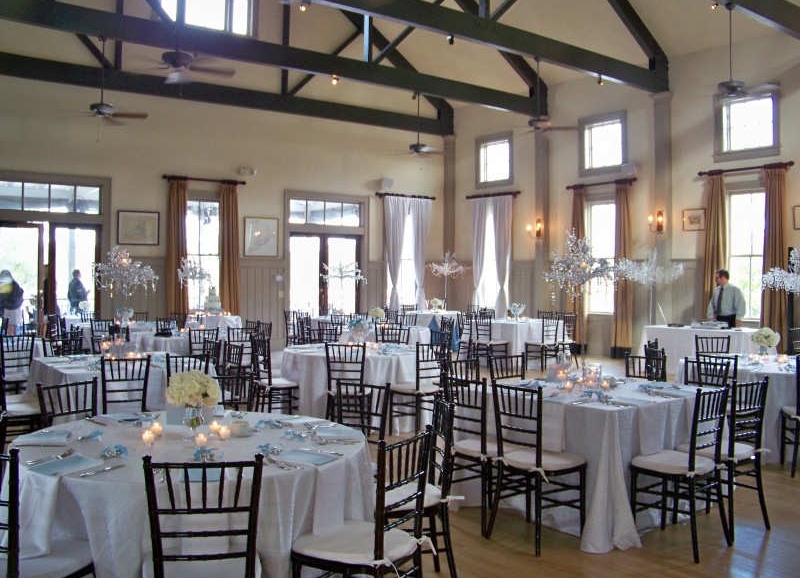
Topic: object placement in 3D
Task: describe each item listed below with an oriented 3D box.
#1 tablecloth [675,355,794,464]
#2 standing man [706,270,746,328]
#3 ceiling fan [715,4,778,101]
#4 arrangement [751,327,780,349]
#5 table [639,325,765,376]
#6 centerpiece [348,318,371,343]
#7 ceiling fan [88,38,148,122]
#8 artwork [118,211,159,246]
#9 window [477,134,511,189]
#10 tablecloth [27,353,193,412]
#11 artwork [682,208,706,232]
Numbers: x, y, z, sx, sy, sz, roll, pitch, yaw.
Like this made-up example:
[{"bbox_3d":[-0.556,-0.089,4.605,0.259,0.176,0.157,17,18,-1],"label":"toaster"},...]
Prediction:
[{"bbox_3d":[3.131,1.016,6.585,1.434,0.768,1.434,-1,1,-38],"label":"tablecloth"},{"bbox_3d":[5.108,0.522,11.906,0.400,1.680,0.560,-1,1,-41],"label":"standing man"},{"bbox_3d":[3.965,-2.867,9.150,1.300,1.130,1.300,-1,1,-40],"label":"ceiling fan"},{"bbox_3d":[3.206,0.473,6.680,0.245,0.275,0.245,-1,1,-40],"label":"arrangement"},{"bbox_3d":[4.729,0.986,11.534,0.850,0.770,1.950,0,1,-38],"label":"table"},{"bbox_3d":[-0.409,0.455,7.800,0.235,0.285,0.235,0,1,0],"label":"centerpiece"},{"bbox_3d":[-3.949,-2.794,10.120,1.313,1.071,1.313,-1,1,-38],"label":"ceiling fan"},{"bbox_3d":[-4.475,-1.037,13.100,0.717,0.581,0.040,-1,1,-38],"label":"artwork"},{"bbox_3d":[2.043,-2.772,16.520,0.120,1.130,1.090,-1,1,-40],"label":"window"},{"bbox_3d":[-2.463,1.033,6.841,1.340,0.770,1.340,0,1,-38],"label":"tablecloth"},{"bbox_3d":[5.002,-1.178,12.985,0.030,0.379,0.419,-1,1,-38],"label":"artwork"}]

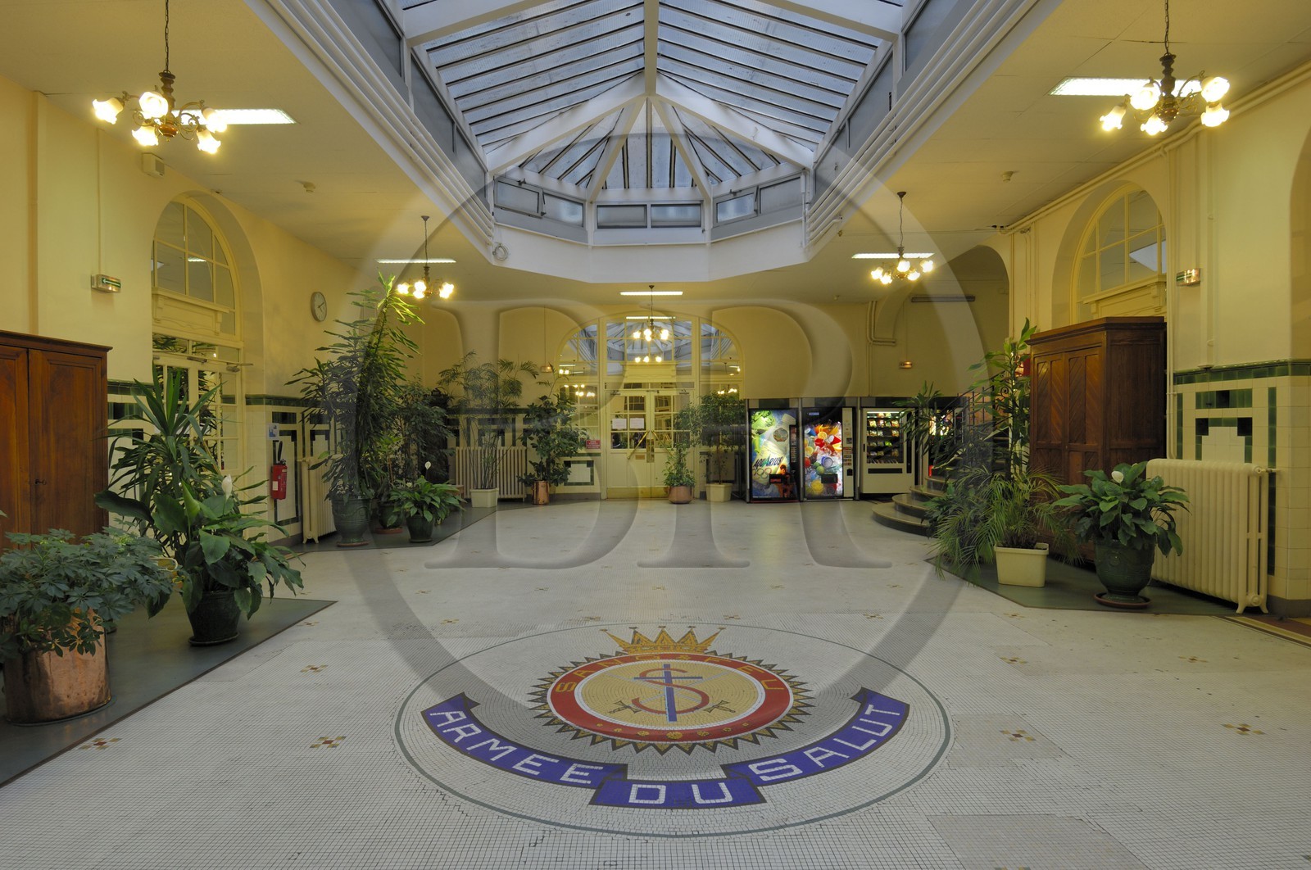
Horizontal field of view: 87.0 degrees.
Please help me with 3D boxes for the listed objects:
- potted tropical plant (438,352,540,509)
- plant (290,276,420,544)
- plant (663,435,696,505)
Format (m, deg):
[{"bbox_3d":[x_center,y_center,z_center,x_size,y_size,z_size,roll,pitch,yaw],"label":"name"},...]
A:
[{"bbox_3d":[-3.071,-0.076,12.750,1.800,2.850,1.550,0,1,-1],"label":"potted tropical plant"},{"bbox_3d":[-3.952,-0.344,9.100,1.600,3.520,1.420,-1,1,-1],"label":"plant"},{"bbox_3d":[0.480,0.660,13.500,0.670,1.340,0.620,-1,1,-1],"label":"plant"}]

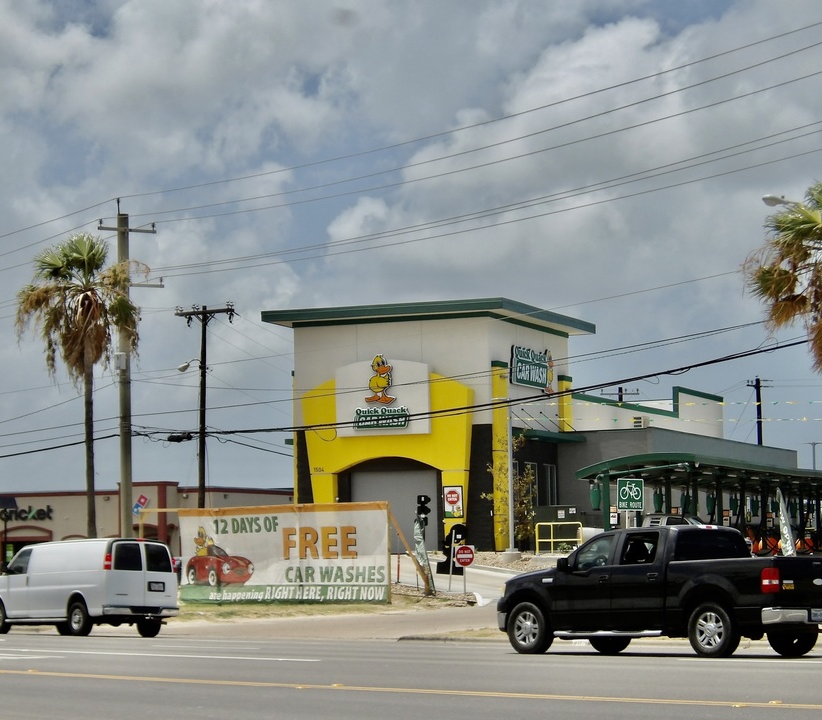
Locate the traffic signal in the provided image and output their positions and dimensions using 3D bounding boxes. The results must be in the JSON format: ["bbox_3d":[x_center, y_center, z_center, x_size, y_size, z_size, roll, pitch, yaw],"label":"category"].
[{"bbox_3d":[0.389,4.653,75.000,0.360,0.930,0.380,-5,-8,40],"label":"traffic signal"}]

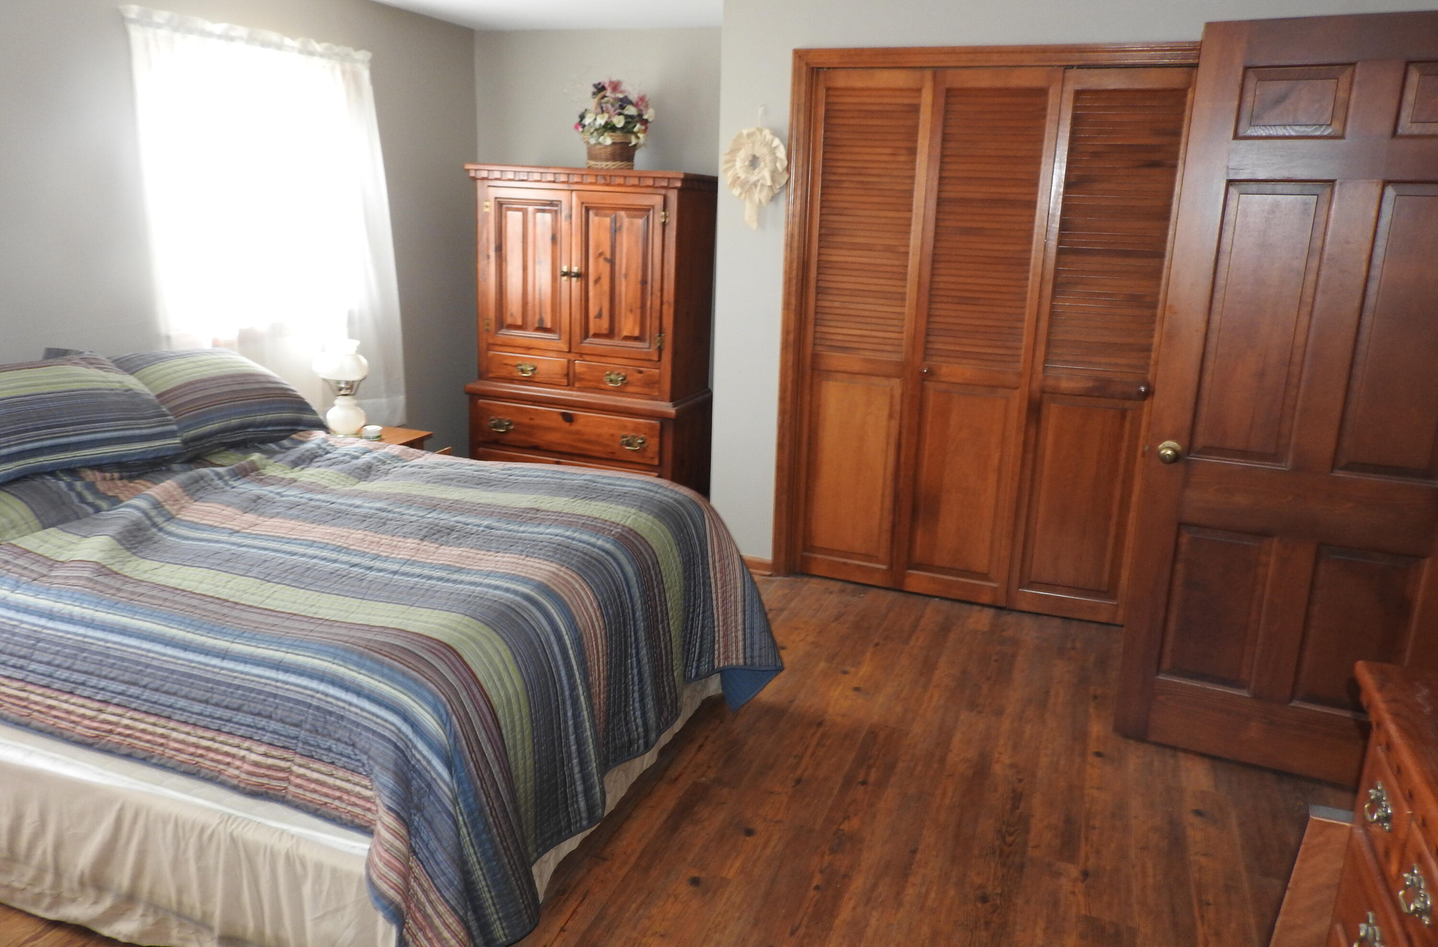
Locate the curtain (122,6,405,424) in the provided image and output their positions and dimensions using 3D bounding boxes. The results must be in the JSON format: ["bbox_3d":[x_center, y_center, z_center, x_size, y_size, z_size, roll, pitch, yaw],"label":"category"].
[{"bbox_3d":[-1.639,-0.845,3.818,0.100,1.560,1.180,7,16,20],"label":"curtain"}]

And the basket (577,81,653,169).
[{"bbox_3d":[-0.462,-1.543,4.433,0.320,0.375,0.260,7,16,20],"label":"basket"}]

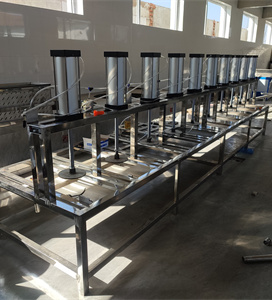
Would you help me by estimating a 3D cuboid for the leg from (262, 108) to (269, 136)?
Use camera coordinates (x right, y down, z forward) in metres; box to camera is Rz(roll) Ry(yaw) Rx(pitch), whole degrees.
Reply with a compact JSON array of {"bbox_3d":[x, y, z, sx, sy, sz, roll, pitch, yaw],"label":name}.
[{"bbox_3d":[2.679,-0.575,5.984,0.050,0.580,0.050,13,21,33],"label":"leg"}]

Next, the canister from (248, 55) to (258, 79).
[{"bbox_3d":[2.272,-1.609,5.670,0.135,0.415,0.135,13,21,33],"label":"canister"}]

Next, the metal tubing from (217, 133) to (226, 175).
[{"bbox_3d":[1.155,0.054,3.903,0.049,0.552,0.050,13,21,33],"label":"metal tubing"}]

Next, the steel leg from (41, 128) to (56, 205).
[{"bbox_3d":[-0.576,0.100,1.881,0.050,0.515,0.050,13,21,33],"label":"steel leg"}]

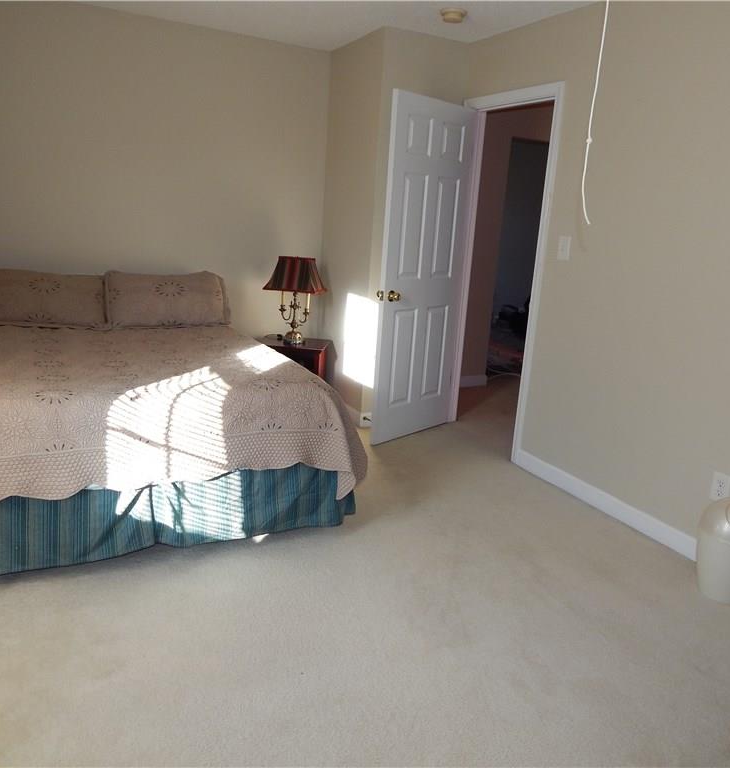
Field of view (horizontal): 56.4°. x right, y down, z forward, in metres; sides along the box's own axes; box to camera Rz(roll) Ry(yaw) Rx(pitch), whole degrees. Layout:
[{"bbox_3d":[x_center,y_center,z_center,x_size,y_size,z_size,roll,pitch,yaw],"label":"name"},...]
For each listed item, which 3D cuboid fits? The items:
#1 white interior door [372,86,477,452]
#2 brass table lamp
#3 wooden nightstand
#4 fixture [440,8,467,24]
[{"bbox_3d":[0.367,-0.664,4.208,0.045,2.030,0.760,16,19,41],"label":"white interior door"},{"bbox_3d":[-0.472,-0.553,4.532,0.370,0.575,0.250,6,14,11],"label":"brass table lamp"},{"bbox_3d":[-0.496,-0.033,4.685,0.470,0.515,0.370,5,14,7],"label":"wooden nightstand"},{"bbox_3d":[0.469,-1.944,3.605,0.143,0.045,0.143,3,14,-1],"label":"fixture"}]

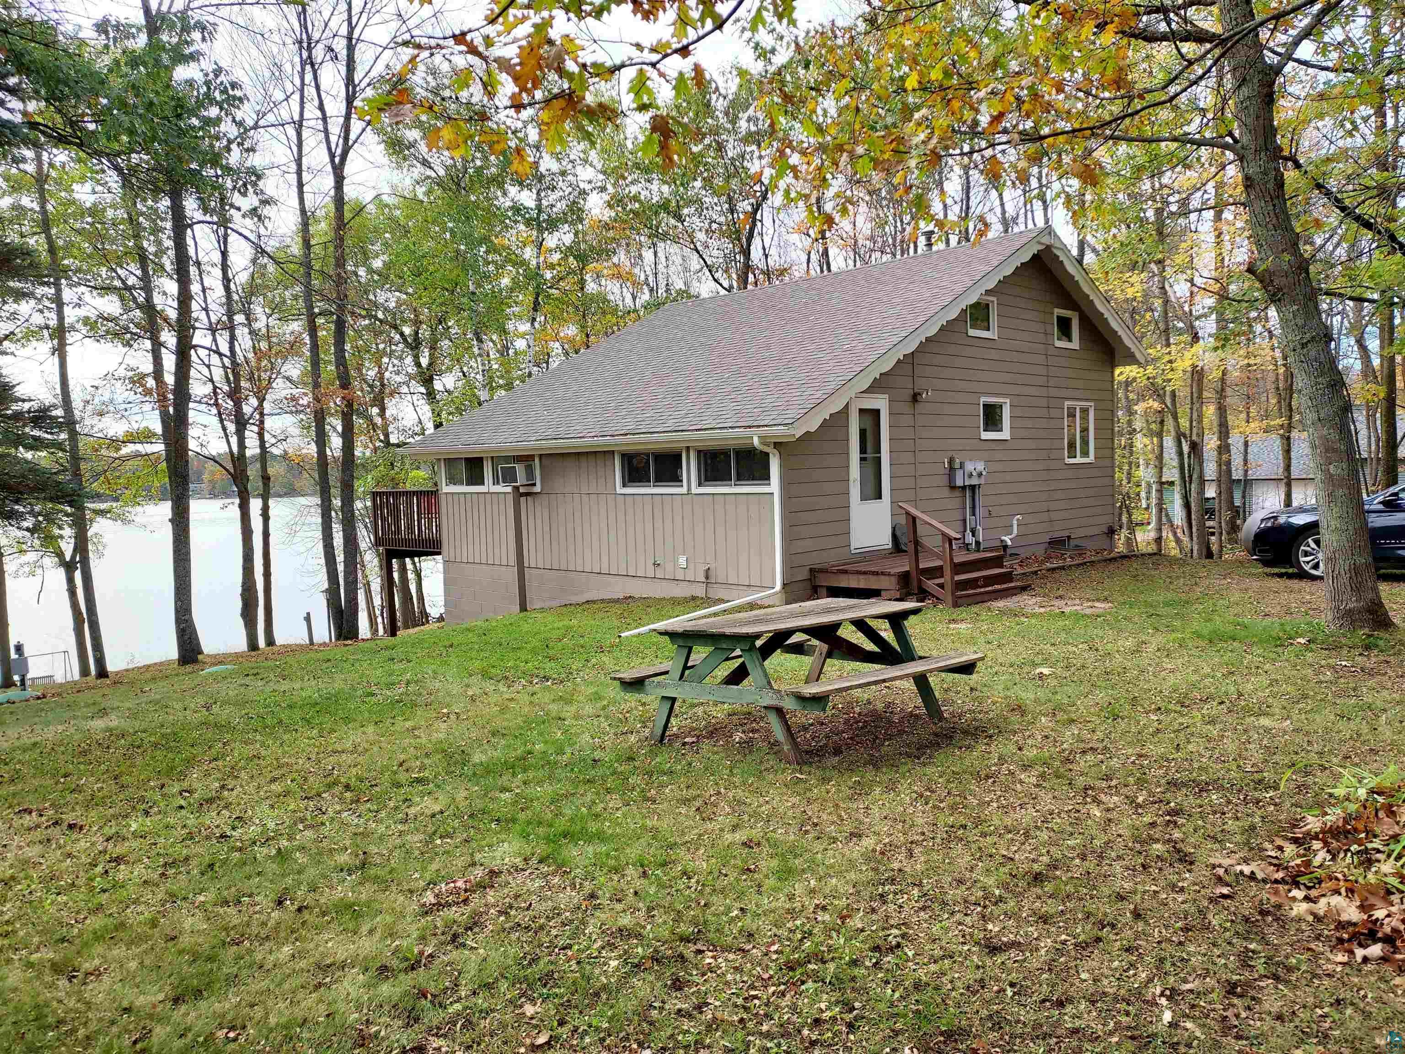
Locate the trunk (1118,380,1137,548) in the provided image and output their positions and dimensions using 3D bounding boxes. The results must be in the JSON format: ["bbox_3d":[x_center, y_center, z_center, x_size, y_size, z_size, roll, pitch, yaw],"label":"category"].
[{"bbox_3d":[9.378,-1.393,21.479,0.300,3.800,0.280,-2,4,0],"label":"trunk"}]

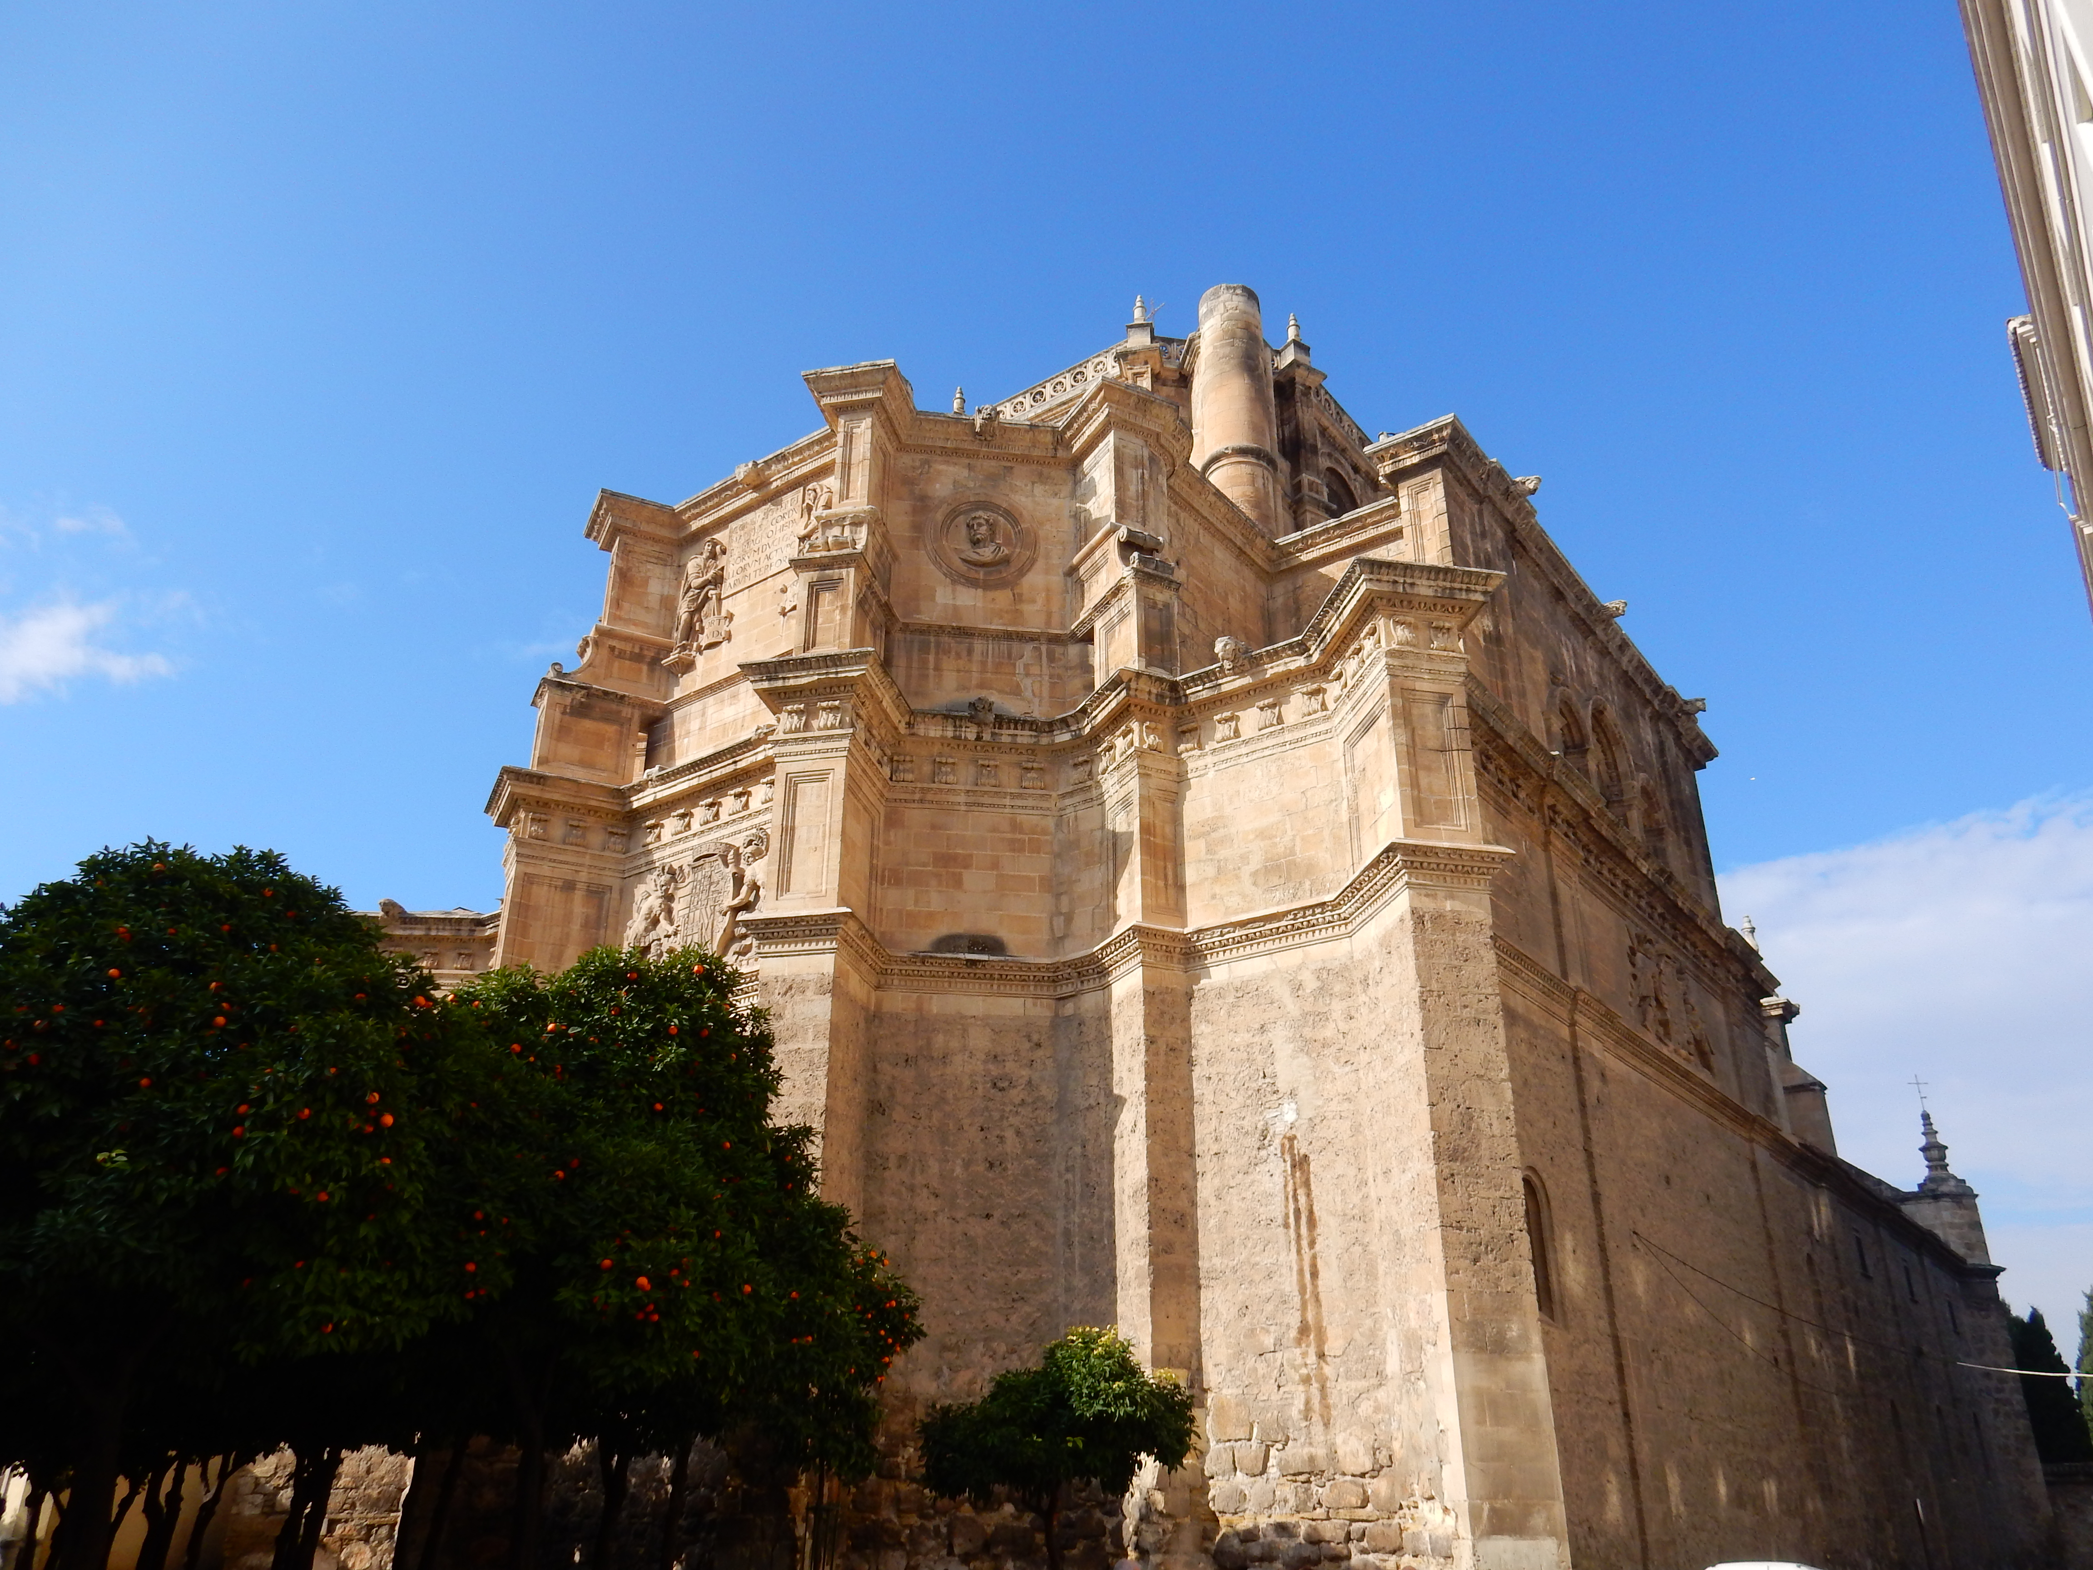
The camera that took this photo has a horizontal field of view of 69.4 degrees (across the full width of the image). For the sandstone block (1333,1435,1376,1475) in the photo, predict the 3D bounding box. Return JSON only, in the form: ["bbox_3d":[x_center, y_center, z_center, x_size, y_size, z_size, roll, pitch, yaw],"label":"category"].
[{"bbox_3d":[3.487,7.596,17.147,0.460,0.400,0.320,-18,-31,33],"label":"sandstone block"}]

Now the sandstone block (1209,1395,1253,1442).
[{"bbox_3d":[2.215,7.620,18.202,0.520,0.500,0.320,-18,-31,33],"label":"sandstone block"}]

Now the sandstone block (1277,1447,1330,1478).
[{"bbox_3d":[2.968,7.825,17.473,0.600,0.330,0.320,-18,-31,33],"label":"sandstone block"}]

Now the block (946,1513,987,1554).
[{"bbox_3d":[-0.949,8.976,18.096,0.460,0.440,0.350,4,-25,-7],"label":"block"}]

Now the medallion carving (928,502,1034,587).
[{"bbox_3d":[-1.047,-3.815,23.906,1.620,1.520,0.280,4,-25,-7],"label":"medallion carving"}]

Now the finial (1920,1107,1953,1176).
[{"bbox_3d":[28.488,11.476,48.572,0.820,2.050,0.820,-18,-31,33],"label":"finial"}]

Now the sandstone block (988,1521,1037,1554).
[{"bbox_3d":[-0.422,9.032,18.151,0.570,0.360,0.350,4,-25,-7],"label":"sandstone block"}]

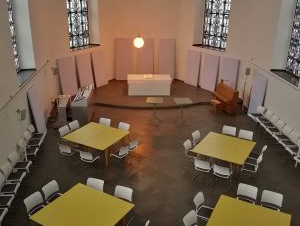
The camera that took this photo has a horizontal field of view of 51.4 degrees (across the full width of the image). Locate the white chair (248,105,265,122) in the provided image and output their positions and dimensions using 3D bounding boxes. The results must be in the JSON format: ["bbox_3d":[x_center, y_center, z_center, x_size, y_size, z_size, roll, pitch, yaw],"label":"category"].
[{"bbox_3d":[4.850,0.171,14.233,0.510,0.800,0.510,-5,21,-15],"label":"white chair"}]

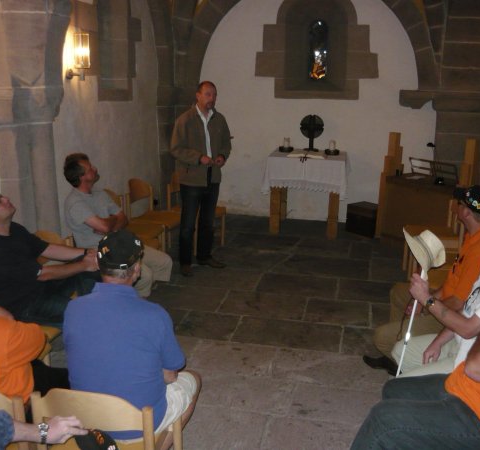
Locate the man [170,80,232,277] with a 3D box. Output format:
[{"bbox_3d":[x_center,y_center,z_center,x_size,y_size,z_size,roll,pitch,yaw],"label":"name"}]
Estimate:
[{"bbox_3d":[-0.367,-0.429,5.383,0.540,1.780,0.380,-9,17,-34],"label":"man"}]

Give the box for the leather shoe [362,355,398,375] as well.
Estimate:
[{"bbox_3d":[0.915,0.881,3.615,0.285,0.105,0.100,8,16,28],"label":"leather shoe"}]

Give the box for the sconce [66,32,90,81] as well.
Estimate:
[{"bbox_3d":[-1.312,-1.369,4.647,0.170,0.370,0.120,3,14,12],"label":"sconce"}]

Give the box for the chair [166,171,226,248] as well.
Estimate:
[{"bbox_3d":[-0.491,-0.153,6.244,0.530,0.830,0.500,10,17,34],"label":"chair"}]

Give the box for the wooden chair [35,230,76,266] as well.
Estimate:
[{"bbox_3d":[-1.051,0.439,3.815,0.530,0.830,0.500,4,14,13],"label":"wooden chair"}]

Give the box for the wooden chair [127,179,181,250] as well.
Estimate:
[{"bbox_3d":[-0.841,-0.053,5.825,0.530,0.830,0.500,7,15,25],"label":"wooden chair"}]

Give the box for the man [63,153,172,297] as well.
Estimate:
[{"bbox_3d":[-0.890,0.127,4.232,0.760,1.240,0.540,5,14,17],"label":"man"}]

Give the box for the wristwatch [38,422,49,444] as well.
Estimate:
[{"bbox_3d":[-0.653,0.693,1.900,0.037,0.050,0.060,-4,14,-17],"label":"wristwatch"}]

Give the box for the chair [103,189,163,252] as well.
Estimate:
[{"bbox_3d":[-1.011,0.072,5.310,0.530,0.830,0.500,4,14,15],"label":"chair"}]

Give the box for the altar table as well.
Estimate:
[{"bbox_3d":[0.819,-0.387,7.020,0.920,0.935,0.880,4,14,15],"label":"altar table"}]

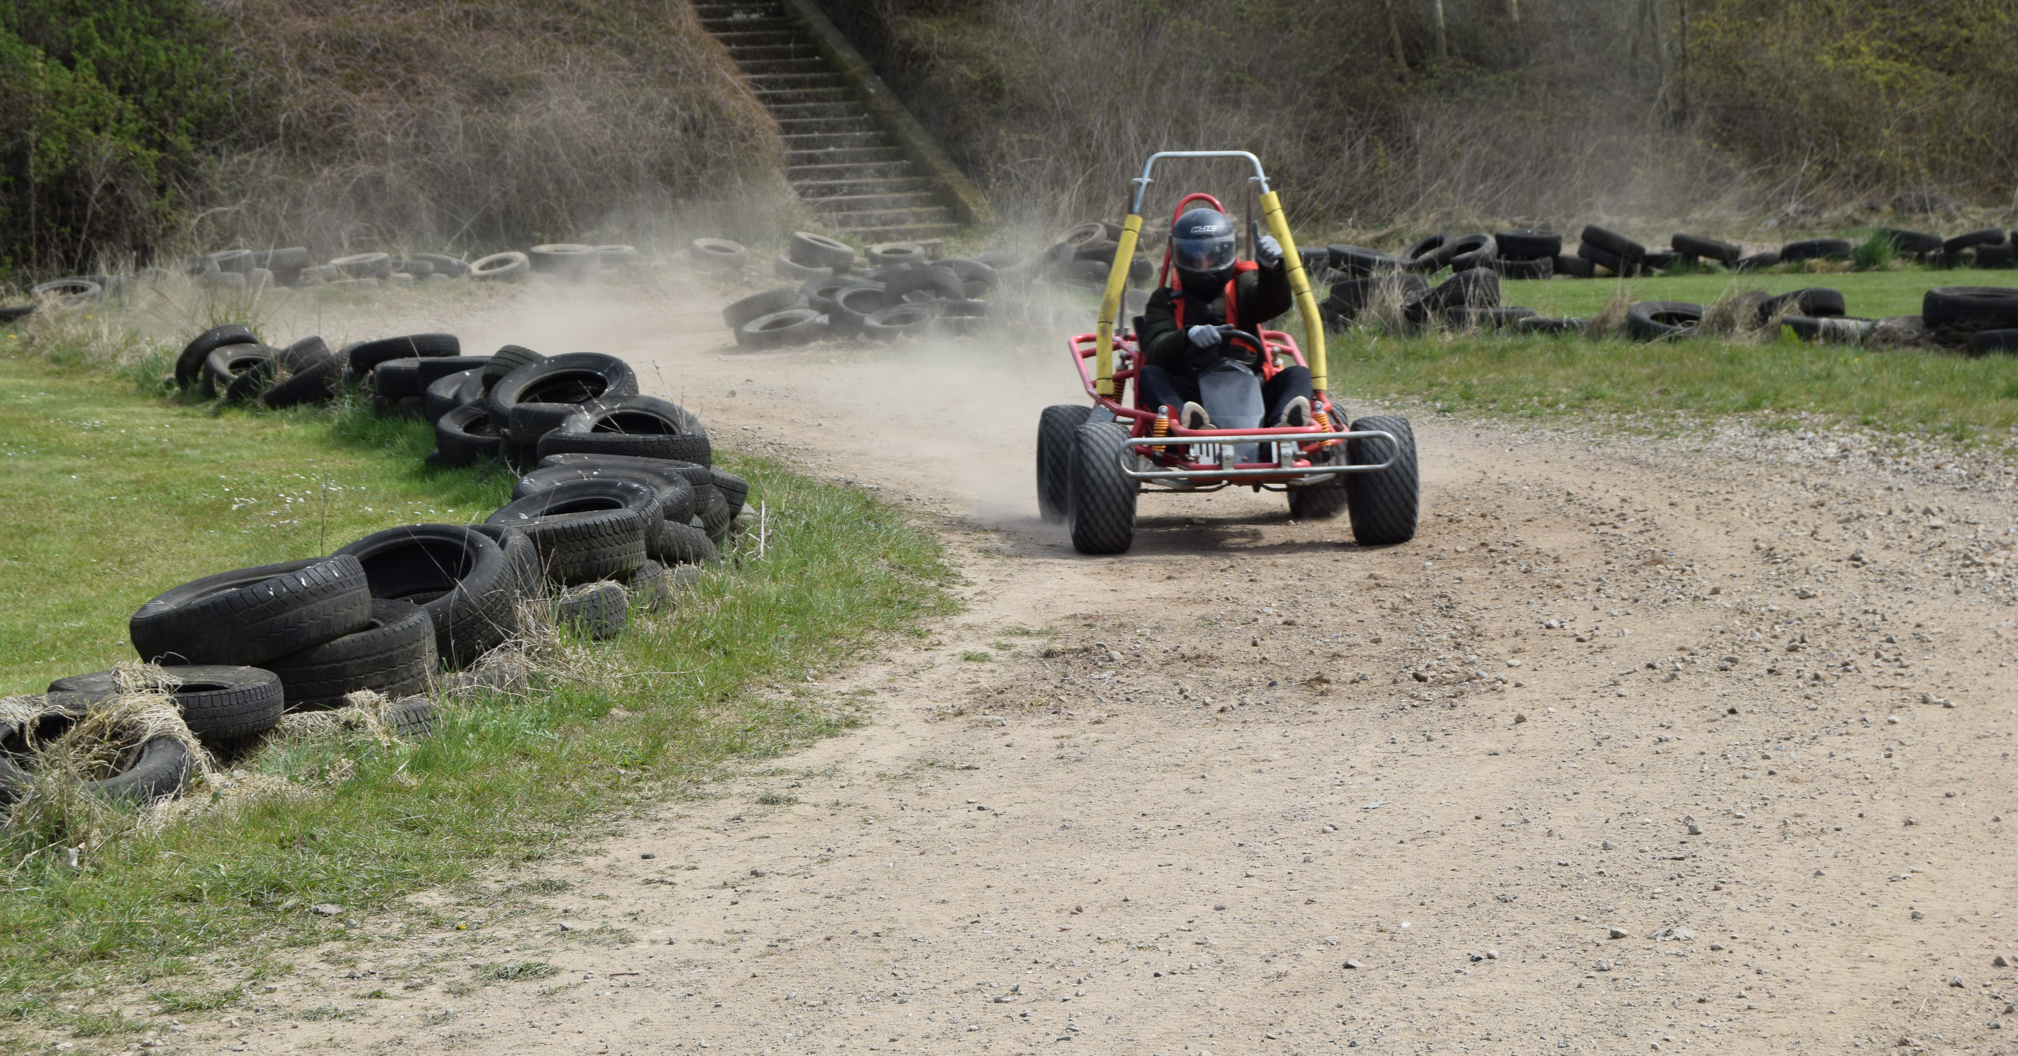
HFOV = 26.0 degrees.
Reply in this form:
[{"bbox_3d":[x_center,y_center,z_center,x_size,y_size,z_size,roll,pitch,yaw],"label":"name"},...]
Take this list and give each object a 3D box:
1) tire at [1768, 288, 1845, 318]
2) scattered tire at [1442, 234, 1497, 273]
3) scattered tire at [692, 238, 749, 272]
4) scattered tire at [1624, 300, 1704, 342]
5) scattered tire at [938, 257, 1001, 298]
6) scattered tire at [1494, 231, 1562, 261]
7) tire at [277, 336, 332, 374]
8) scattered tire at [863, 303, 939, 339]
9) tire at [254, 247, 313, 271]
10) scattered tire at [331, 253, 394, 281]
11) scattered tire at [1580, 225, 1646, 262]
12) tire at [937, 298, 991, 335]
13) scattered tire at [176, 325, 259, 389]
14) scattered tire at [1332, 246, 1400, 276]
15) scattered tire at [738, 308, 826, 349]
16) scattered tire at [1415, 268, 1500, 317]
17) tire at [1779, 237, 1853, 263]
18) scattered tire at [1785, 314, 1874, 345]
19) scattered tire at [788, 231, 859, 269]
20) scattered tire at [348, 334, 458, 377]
[{"bbox_3d":[5.315,-1.469,29.300,0.590,0.175,0.590,-12,-10,-2],"label":"tire"},{"bbox_3d":[4.498,-2.672,42.500,0.545,0.170,0.545,-22,21,7],"label":"scattered tire"},{"bbox_3d":[-3.102,-2.942,47.000,0.610,0.185,0.610,5,17,-2],"label":"scattered tire"},{"bbox_3d":[4.523,-1.396,29.800,0.615,0.175,0.615,6,20,8],"label":"scattered tire"},{"bbox_3d":[-0.395,-1.900,34.200,0.620,0.190,0.620,0,-20,0],"label":"scattered tire"},{"bbox_3d":[5.001,-2.721,42.000,0.630,0.205,0.630,2,10,7],"label":"scattered tire"},{"bbox_3d":[-4.268,-0.946,25.700,0.590,0.190,0.590,-25,-2,-1],"label":"tire"},{"bbox_3d":[-0.790,-1.487,32.200,0.580,0.200,0.580,-10,16,1],"label":"scattered tire"},{"bbox_3d":[-6.764,-2.480,40.600,0.620,0.200,0.620,-4,6,0],"label":"tire"},{"bbox_3d":[-6.632,-2.688,44.800,0.610,0.190,0.610,-6,11,1],"label":"scattered tire"},{"bbox_3d":[5.555,-2.610,40.200,0.610,0.175,0.610,22,3,-1],"label":"scattered tire"},{"bbox_3d":[-0.413,-1.552,32.300,0.590,0.200,0.590,0,13,0],"label":"tire"},{"bbox_3d":[-4.650,-0.975,26.000,0.610,0.180,0.610,-14,-30,1],"label":"scattered tire"},{"bbox_3d":[3.414,-2.559,41.900,0.675,0.185,0.675,9,9,4],"label":"scattered tire"},{"bbox_3d":[-1.612,-1.416,31.000,0.610,0.160,0.610,-12,17,-2],"label":"scattered tire"},{"bbox_3d":[3.220,-1.682,31.500,0.630,0.190,0.630,-18,3,6],"label":"scattered tire"},{"bbox_3d":[7.802,-2.682,42.200,0.660,0.175,0.660,-4,-4,11],"label":"tire"},{"bbox_3d":[5.331,-1.281,28.400,0.610,0.175,0.610,1,5,0],"label":"scattered tire"},{"bbox_3d":[-1.742,-2.585,41.000,0.620,0.200,0.620,14,9,-1],"label":"scattered tire"},{"bbox_3d":[-3.448,-0.992,25.000,0.615,0.165,0.615,-9,-4,-1],"label":"scattered tire"}]

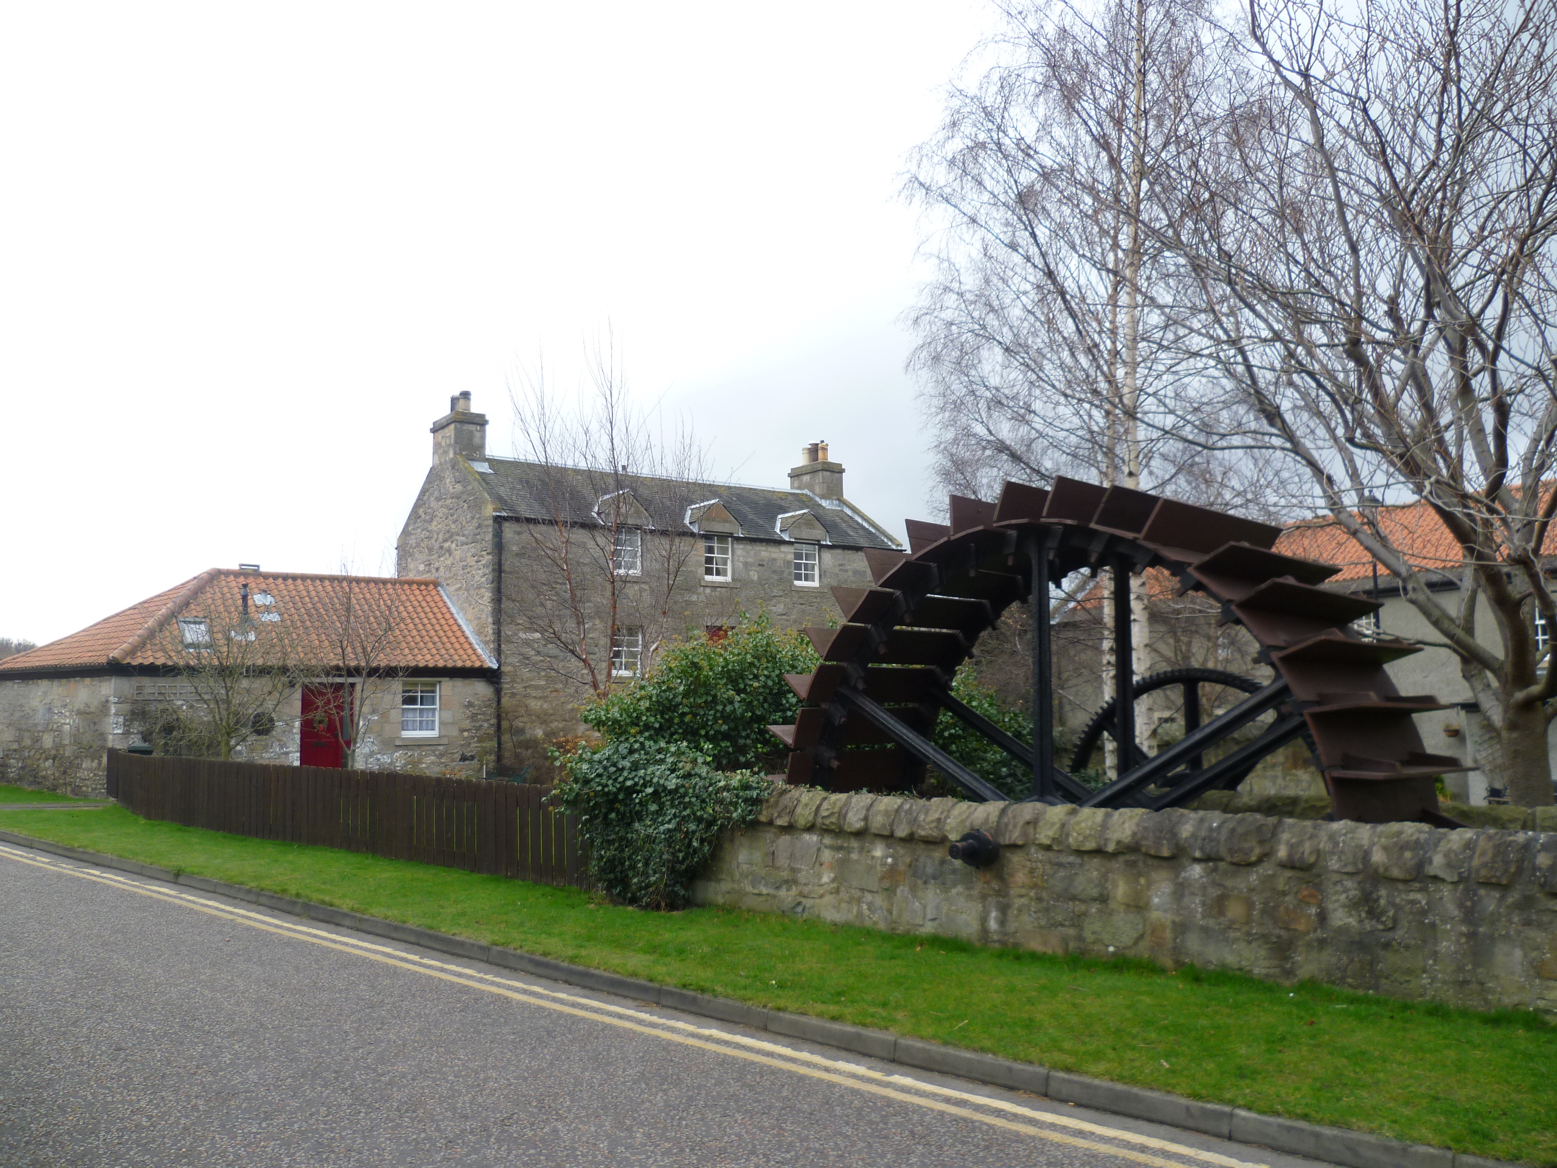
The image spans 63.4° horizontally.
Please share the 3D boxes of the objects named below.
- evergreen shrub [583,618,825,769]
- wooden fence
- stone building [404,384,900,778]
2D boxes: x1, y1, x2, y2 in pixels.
[{"bbox_3d":[-0.490,1.600,12.908,2.100,2.550,2.500,-5,-7,42],"label":"evergreen shrub"},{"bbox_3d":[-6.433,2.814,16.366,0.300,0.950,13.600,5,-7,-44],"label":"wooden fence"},{"bbox_3d":[-3.354,0.127,34.827,12.500,9.400,6.500,3,-6,-36],"label":"stone building"}]

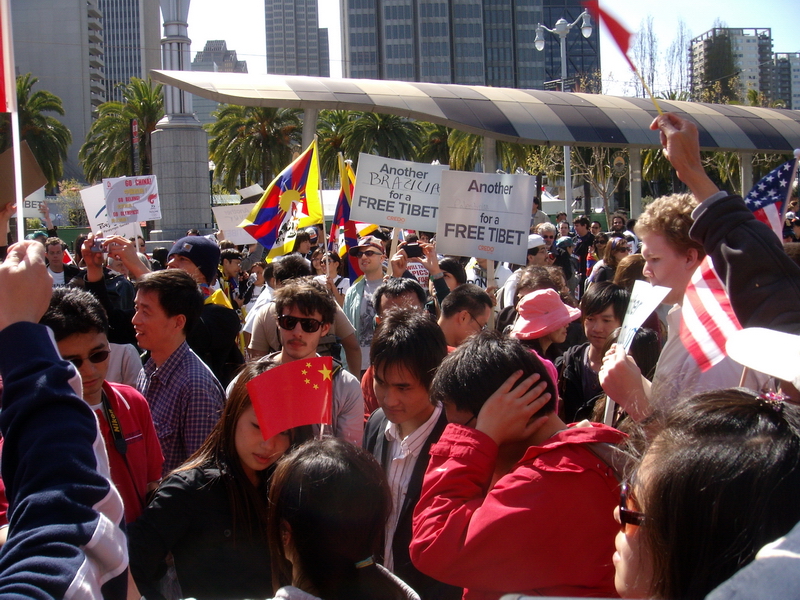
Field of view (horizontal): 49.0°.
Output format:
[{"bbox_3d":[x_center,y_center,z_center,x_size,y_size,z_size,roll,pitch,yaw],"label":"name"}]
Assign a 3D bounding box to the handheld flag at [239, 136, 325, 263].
[{"bbox_3d":[-1.170,-0.974,8.600,0.820,1.150,0.350,-2,6,6],"label":"handheld flag"}]

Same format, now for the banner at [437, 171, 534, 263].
[{"bbox_3d":[0.467,-0.456,4.800,0.620,0.470,0.040,10,9,36],"label":"banner"}]

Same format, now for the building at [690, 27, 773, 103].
[{"bbox_3d":[131.998,-69.629,354.615,24.000,73.000,24.000,-3,5,-8],"label":"building"}]

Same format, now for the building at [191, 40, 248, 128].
[{"bbox_3d":[-96.692,-91.042,475.344,34.000,101.000,34.000,-2,5,0],"label":"building"}]

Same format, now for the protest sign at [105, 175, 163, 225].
[{"bbox_3d":[-2.808,-1.048,9.200,0.600,0.457,0.020,-8,2,-17],"label":"protest sign"}]

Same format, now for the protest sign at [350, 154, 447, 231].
[{"bbox_3d":[0.007,-0.713,5.850,0.610,0.457,0.020,9,1,3],"label":"protest sign"}]

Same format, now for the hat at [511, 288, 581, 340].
[{"bbox_3d":[0.630,0.063,3.800,0.320,0.160,0.310,-17,6,-6],"label":"hat"}]

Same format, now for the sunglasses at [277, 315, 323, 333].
[{"bbox_3d":[-0.306,0.072,2.830,0.145,0.048,0.145,7,2,8],"label":"sunglasses"}]

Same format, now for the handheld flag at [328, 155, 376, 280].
[{"bbox_3d":[-0.403,-0.686,7.300,0.420,1.050,0.350,0,6,24],"label":"handheld flag"}]

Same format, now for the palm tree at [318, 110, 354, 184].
[{"bbox_3d":[-4.475,-9.241,61.669,6.500,10.600,6.500,-2,5,0],"label":"palm tree"}]

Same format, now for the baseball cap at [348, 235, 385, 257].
[{"bbox_3d":[-0.225,-0.366,5.900,0.180,0.140,0.260,3,4,44],"label":"baseball cap"}]

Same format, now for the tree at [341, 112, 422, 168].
[{"bbox_3d":[-1.130,-8.709,64.000,6.000,10.800,6.000,-2,5,0],"label":"tree"}]

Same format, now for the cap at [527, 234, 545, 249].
[{"bbox_3d":[1.026,-0.449,6.800,0.230,0.120,0.180,-3,6,-6],"label":"cap"}]

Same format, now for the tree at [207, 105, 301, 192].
[{"bbox_3d":[-9.119,-7.821,57.000,6.400,10.800,6.400,-2,5,0],"label":"tree"}]

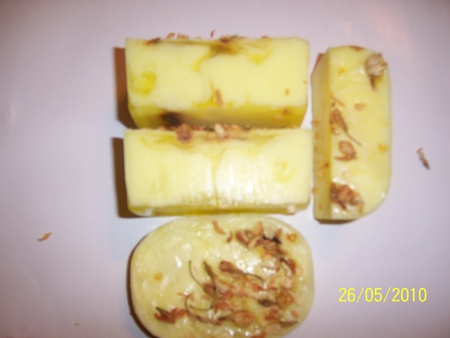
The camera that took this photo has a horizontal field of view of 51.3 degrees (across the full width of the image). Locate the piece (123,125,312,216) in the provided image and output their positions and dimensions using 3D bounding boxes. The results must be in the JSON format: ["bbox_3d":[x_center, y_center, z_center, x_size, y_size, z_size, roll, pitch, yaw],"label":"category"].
[{"bbox_3d":[-0.003,0.001,0.224,0.085,0.029,0.035,0,82,-4],"label":"piece"}]

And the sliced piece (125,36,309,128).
[{"bbox_3d":[-0.004,-0.043,0.230,0.085,0.029,0.032,-1,82,-4],"label":"sliced piece"}]

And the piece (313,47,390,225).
[{"bbox_3d":[0.062,-0.015,0.231,0.029,0.030,0.080,2,82,-3],"label":"piece"}]

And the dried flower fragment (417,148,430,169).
[{"bbox_3d":[0.104,-0.005,0.246,0.003,0.003,0.012,-30,85,-7],"label":"dried flower fragment"}]

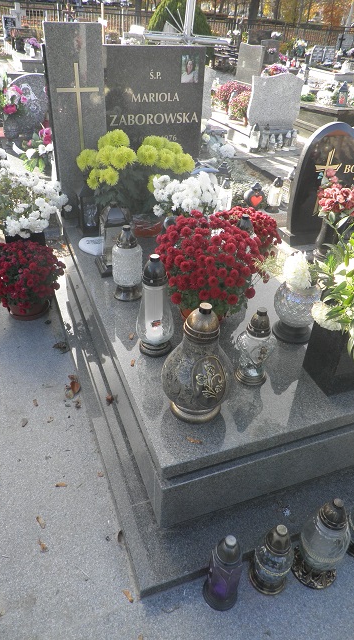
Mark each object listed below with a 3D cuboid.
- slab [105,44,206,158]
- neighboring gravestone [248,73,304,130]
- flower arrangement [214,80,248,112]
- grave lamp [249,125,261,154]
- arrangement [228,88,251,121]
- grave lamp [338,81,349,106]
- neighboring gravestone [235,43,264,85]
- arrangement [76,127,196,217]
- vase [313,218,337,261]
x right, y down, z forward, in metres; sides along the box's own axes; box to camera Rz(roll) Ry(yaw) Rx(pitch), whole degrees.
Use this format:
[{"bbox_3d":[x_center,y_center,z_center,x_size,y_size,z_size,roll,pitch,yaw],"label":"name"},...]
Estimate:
[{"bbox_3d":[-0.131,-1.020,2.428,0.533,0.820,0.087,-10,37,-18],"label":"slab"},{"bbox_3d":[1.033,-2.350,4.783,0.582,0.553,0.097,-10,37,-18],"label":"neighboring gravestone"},{"bbox_3d":[0.625,-2.582,5.159,0.400,0.340,0.400,-10,37,-18],"label":"flower arrangement"},{"bbox_3d":[0.842,-1.918,4.678,0.100,0.260,0.100,-10,37,-18],"label":"grave lamp"},{"bbox_3d":[0.758,-2.454,5.117,0.301,0.369,0.301,-10,37,-18],"label":"arrangement"},{"bbox_3d":[2.155,-2.905,5.692,0.102,0.276,0.102,-10,37,-18],"label":"grave lamp"},{"bbox_3d":[1.372,-4.825,8.326,0.475,0.621,0.107,-10,37,-18],"label":"neighboring gravestone"},{"bbox_3d":[-0.191,-0.680,2.205,0.553,0.504,0.369,-10,37,-18],"label":"arrangement"},{"bbox_3d":[0.873,-0.482,2.633,0.110,0.240,0.110,-10,37,-18],"label":"vase"}]

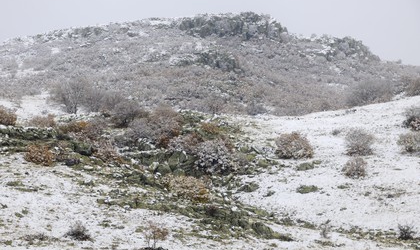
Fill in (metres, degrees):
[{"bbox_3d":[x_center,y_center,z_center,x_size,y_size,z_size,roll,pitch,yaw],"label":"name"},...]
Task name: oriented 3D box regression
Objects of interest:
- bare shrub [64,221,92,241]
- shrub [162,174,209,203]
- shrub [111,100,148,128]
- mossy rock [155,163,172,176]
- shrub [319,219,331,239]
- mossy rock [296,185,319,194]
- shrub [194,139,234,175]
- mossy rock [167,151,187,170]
[{"bbox_3d":[-5.176,4.192,64.287,1.064,0.760,0.958,0,-2,0],"label":"bare shrub"},{"bbox_3d":[-1.290,3.344,86.000,2.554,1.548,2.247,0,-1,0],"label":"shrub"},{"bbox_3d":[-5.915,-0.845,120.000,2.708,2.016,2.383,0,-1,0],"label":"shrub"},{"bbox_3d":[-2.648,2.534,93.000,0.994,0.670,0.795,0,-1,0],"label":"mossy rock"},{"bbox_3d":[4.530,4.134,64.613,0.460,0.766,0.414,0,-2,0],"label":"shrub"},{"bbox_3d":[4.685,3.099,78.482,1.022,0.353,0.767,0,-2,0],"label":"mossy rock"},{"bbox_3d":[0.265,1.910,96.000,2.281,2.074,2.007,0,-1,0],"label":"shrub"},{"bbox_3d":[-1.969,2.087,96.000,1.140,1.037,0.912,0,-1,0],"label":"mossy rock"}]

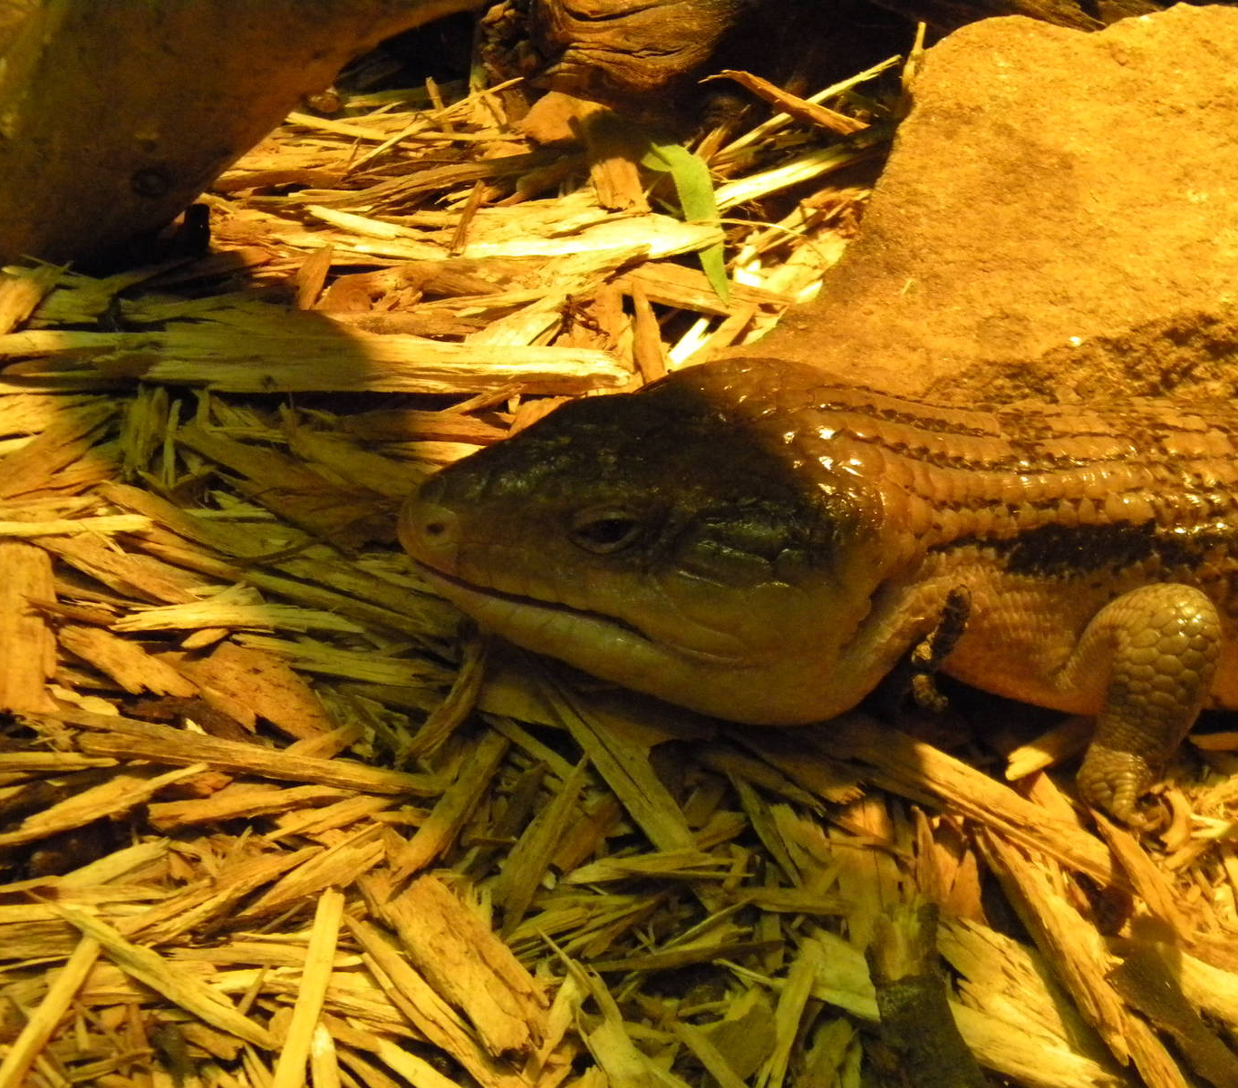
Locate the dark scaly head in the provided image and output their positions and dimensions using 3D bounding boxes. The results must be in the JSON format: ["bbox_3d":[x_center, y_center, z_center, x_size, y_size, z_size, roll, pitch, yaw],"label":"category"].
[{"bbox_3d":[0.002,0.000,0.300,0.069,0.044,0.056,-4,39,-14],"label":"dark scaly head"}]

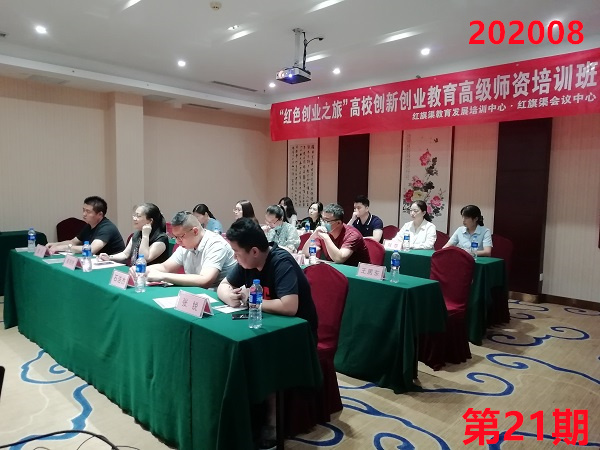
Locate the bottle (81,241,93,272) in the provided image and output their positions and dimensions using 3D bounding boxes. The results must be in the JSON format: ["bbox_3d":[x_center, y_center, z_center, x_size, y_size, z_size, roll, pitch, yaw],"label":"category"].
[{"bbox_3d":[-1.675,0.244,3.541,0.067,0.236,0.067,6,7,44],"label":"bottle"}]

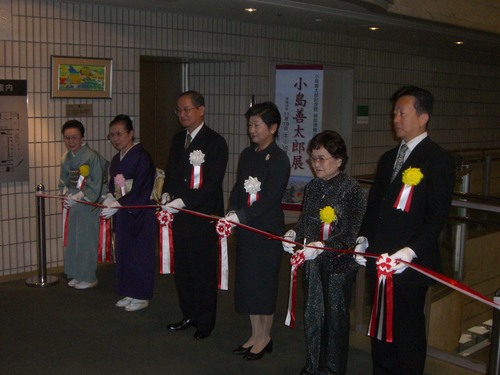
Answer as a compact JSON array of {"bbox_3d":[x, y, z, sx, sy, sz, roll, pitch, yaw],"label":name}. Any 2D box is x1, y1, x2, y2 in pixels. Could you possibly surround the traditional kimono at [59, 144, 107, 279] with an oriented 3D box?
[{"bbox_3d":[-1.480,0.220,5.970,0.460,1.240,0.420,7,9,42],"label":"traditional kimono"}]

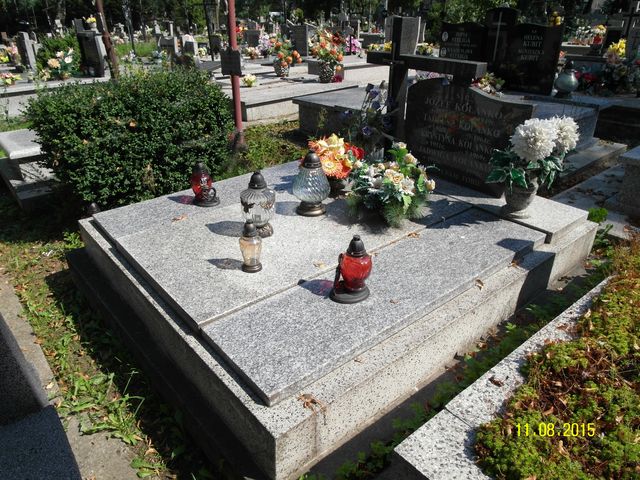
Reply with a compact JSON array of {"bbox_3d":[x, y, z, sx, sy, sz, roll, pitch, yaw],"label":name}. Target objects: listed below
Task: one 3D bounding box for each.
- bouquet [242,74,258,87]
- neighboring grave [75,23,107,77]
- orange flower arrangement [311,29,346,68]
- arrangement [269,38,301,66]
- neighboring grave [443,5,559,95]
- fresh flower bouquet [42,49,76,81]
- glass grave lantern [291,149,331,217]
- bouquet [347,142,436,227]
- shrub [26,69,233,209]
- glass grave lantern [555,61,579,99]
[{"bbox_3d":[-1.097,-2.516,7.000,0.220,0.210,0.210,-4,27,-8],"label":"bouquet"},{"bbox_3d":[-3.702,-3.043,7.261,0.440,0.710,0.140,14,30,24],"label":"neighboring grave"},{"bbox_3d":[0.125,-2.832,6.564,0.541,0.535,0.460,11,28,18],"label":"orange flower arrangement"},{"bbox_3d":[-0.578,-3.047,7.211,0.532,0.409,0.452,11,28,18],"label":"arrangement"},{"bbox_3d":[2.306,-2.538,5.896,0.200,0.930,1.550,-20,34,-36],"label":"neighboring grave"},{"bbox_3d":[-4.110,-2.769,7.000,0.470,0.480,0.400,-13,30,-26],"label":"fresh flower bouquet"},{"bbox_3d":[-0.042,-0.319,2.436,0.205,0.344,0.205,0,27,0],"label":"glass grave lantern"},{"bbox_3d":[0.400,-0.320,2.422,0.480,0.360,0.400,5,27,9],"label":"bouquet"},{"bbox_3d":[-1.456,-0.858,3.521,1.420,0.920,1.220,-20,34,-36],"label":"shrub"},{"bbox_3d":[2.824,-1.838,5.085,0.245,0.395,0.245,-19,33,-35],"label":"glass grave lantern"}]

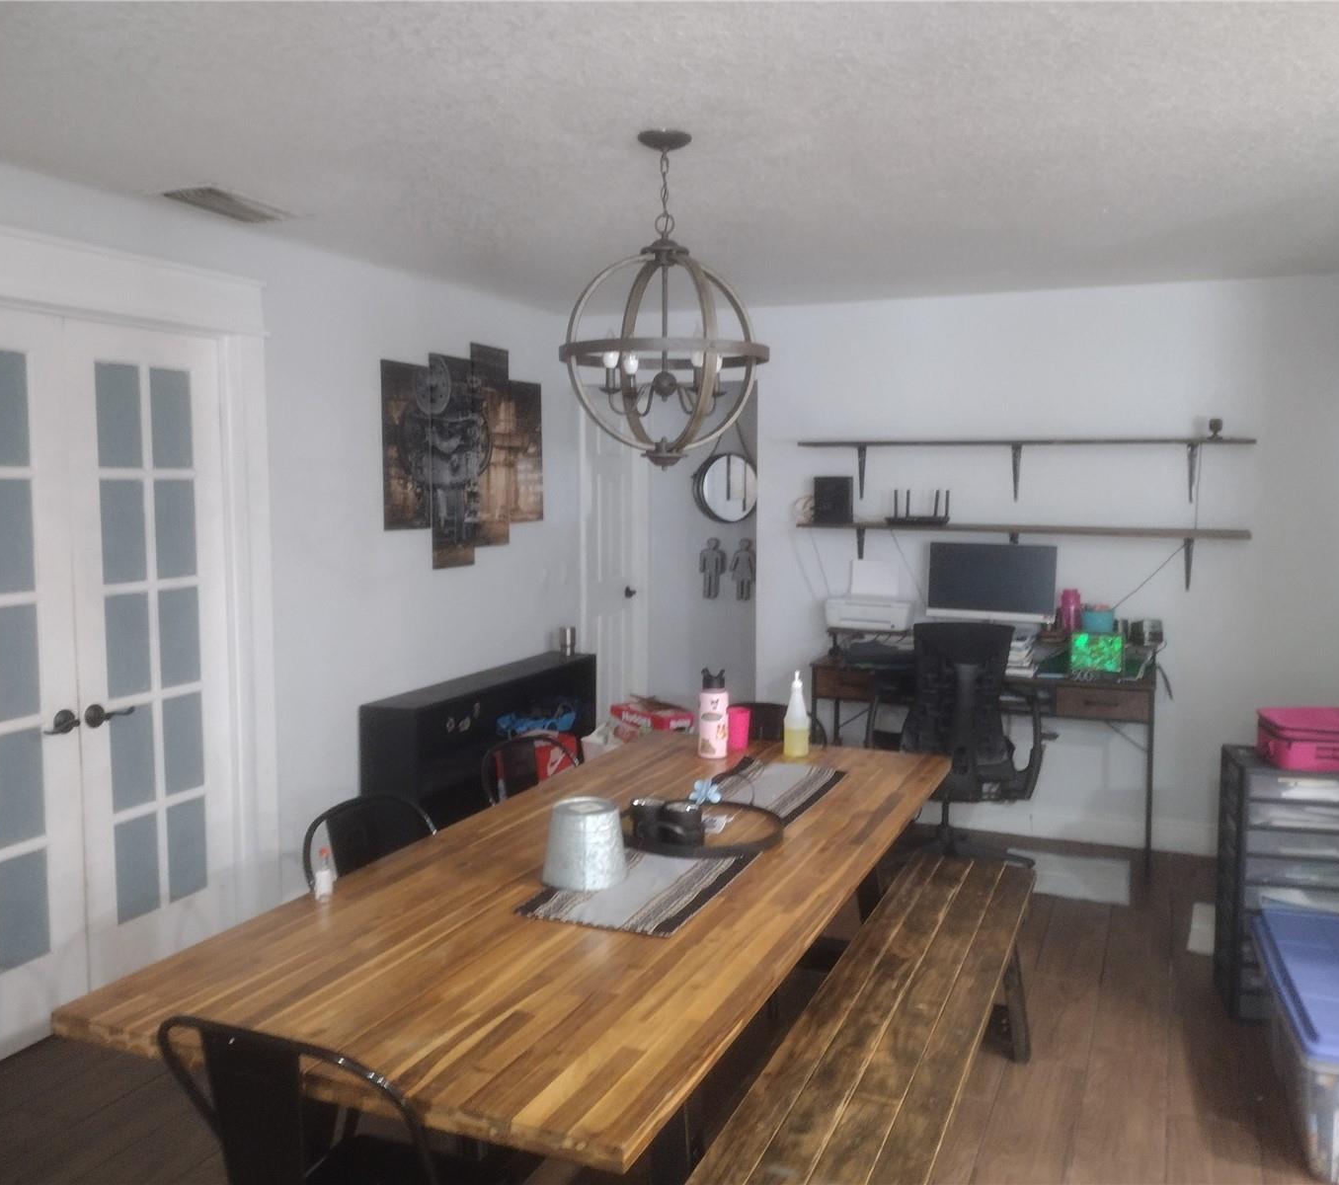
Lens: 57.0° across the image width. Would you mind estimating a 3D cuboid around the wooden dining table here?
[{"bbox_3d":[-0.074,0.963,2.903,1.010,0.755,2.380,2,6,22],"label":"wooden dining table"}]

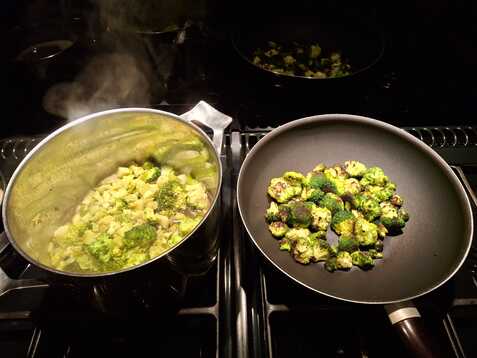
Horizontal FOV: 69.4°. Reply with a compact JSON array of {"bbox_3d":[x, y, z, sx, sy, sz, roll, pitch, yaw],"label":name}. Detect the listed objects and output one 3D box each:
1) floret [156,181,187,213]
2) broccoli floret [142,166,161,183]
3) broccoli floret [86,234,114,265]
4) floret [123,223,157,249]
[{"bbox_3d":[-0.091,0.024,0.467,0.040,0.030,0.041,-3,51,0],"label":"floret"},{"bbox_3d":[-0.124,-0.006,0.492,0.027,0.020,0.024,-3,51,0],"label":"broccoli floret"},{"bbox_3d":[-0.168,0.085,0.419,0.033,0.029,0.036,-3,51,0],"label":"broccoli floret"},{"bbox_3d":[-0.123,0.070,0.429,0.042,0.030,0.032,-3,51,0],"label":"floret"}]

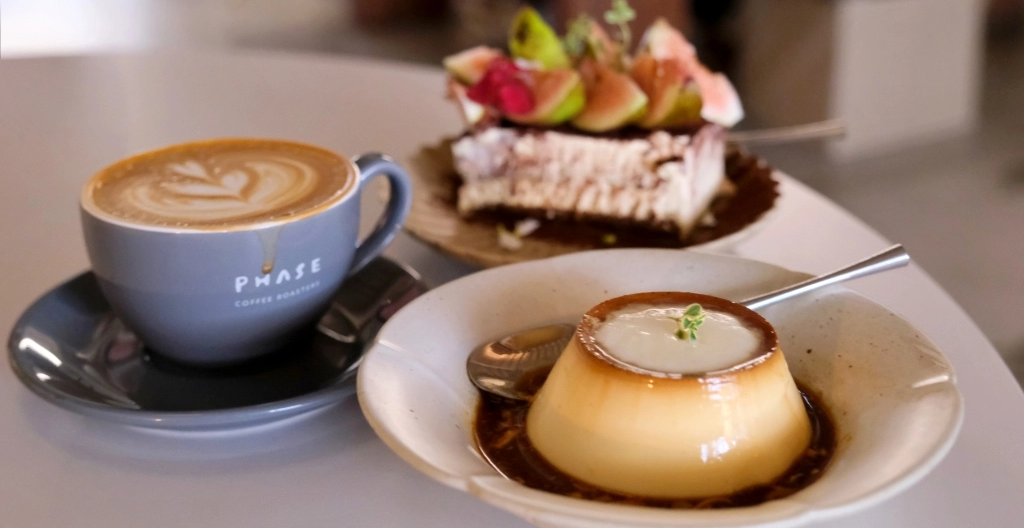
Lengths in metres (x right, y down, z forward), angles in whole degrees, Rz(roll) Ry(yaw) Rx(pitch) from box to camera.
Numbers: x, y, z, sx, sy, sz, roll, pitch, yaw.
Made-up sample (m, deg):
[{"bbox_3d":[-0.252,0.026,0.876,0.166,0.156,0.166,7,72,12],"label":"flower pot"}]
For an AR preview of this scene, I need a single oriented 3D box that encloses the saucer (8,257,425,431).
[{"bbox_3d":[-0.105,0.025,0.463,0.150,0.017,0.150,0,23,0],"label":"saucer"}]

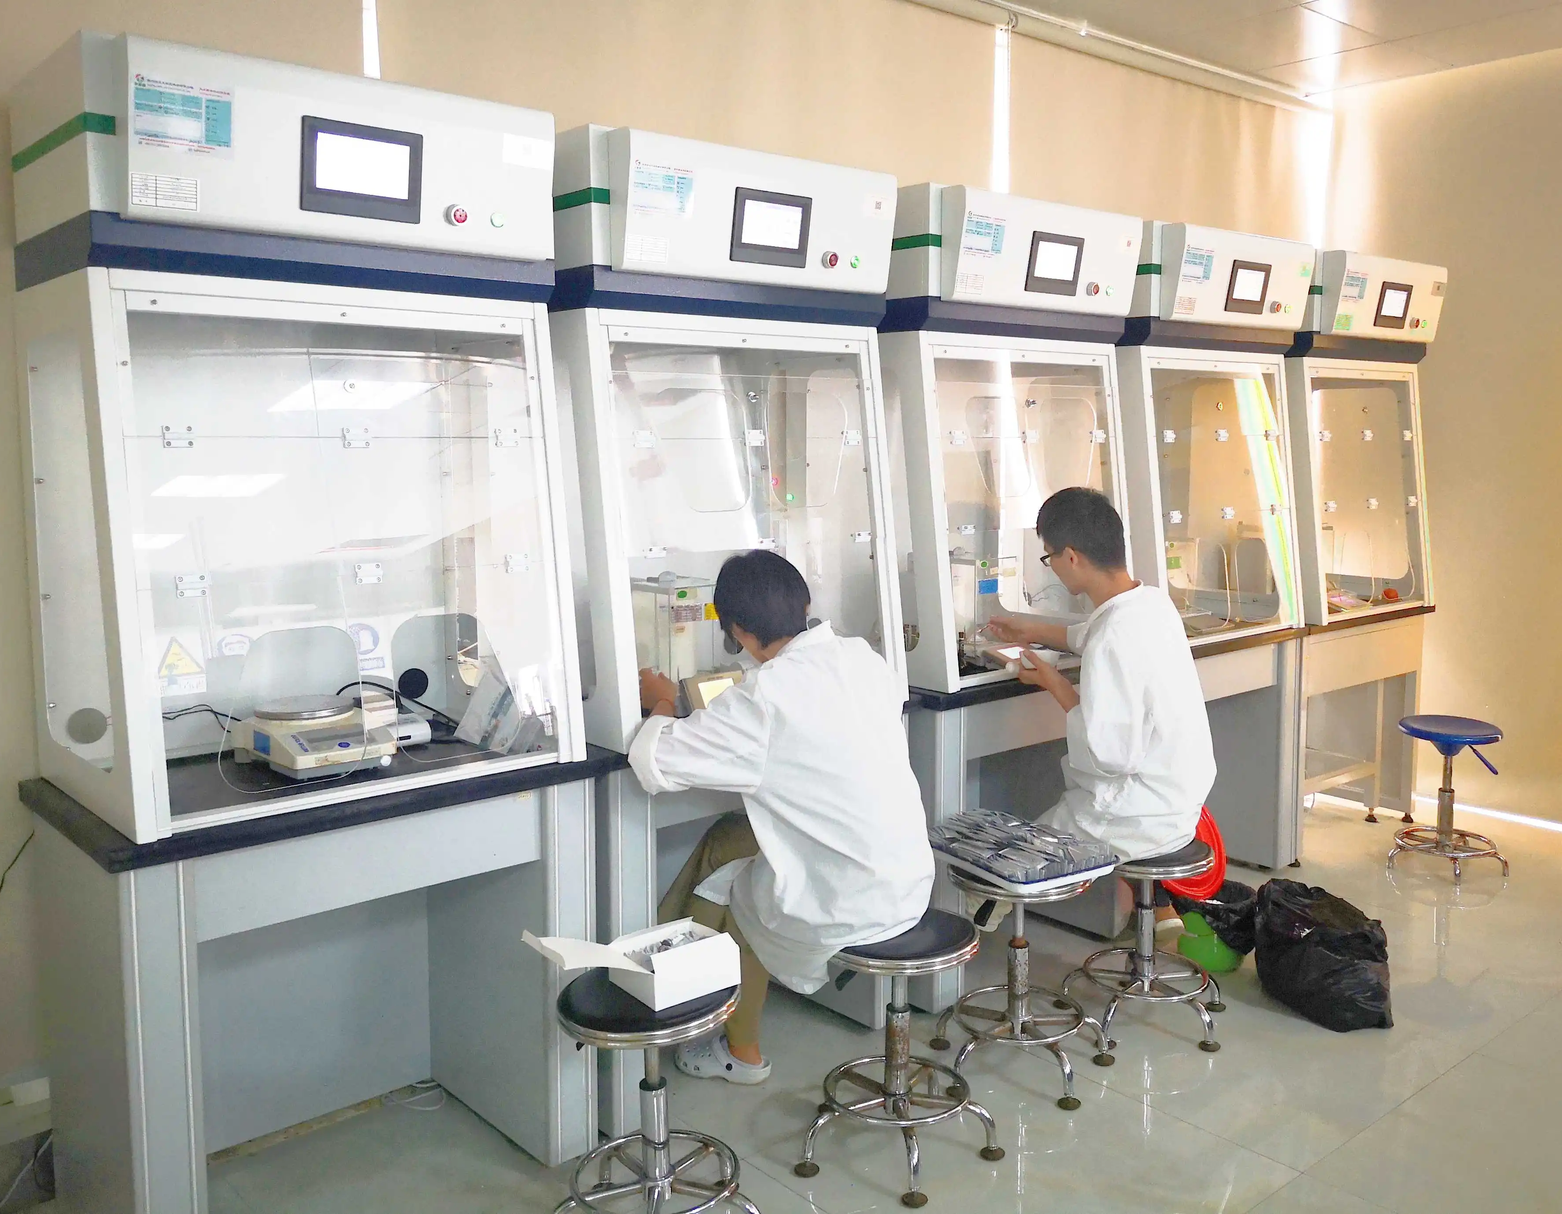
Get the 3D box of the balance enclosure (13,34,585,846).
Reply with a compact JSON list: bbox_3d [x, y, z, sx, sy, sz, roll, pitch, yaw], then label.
[{"bbox_3d":[-0.875,-0.295,2.341,0.797,1.217,0.597,-7,10,-40],"label":"balance enclosure"}]

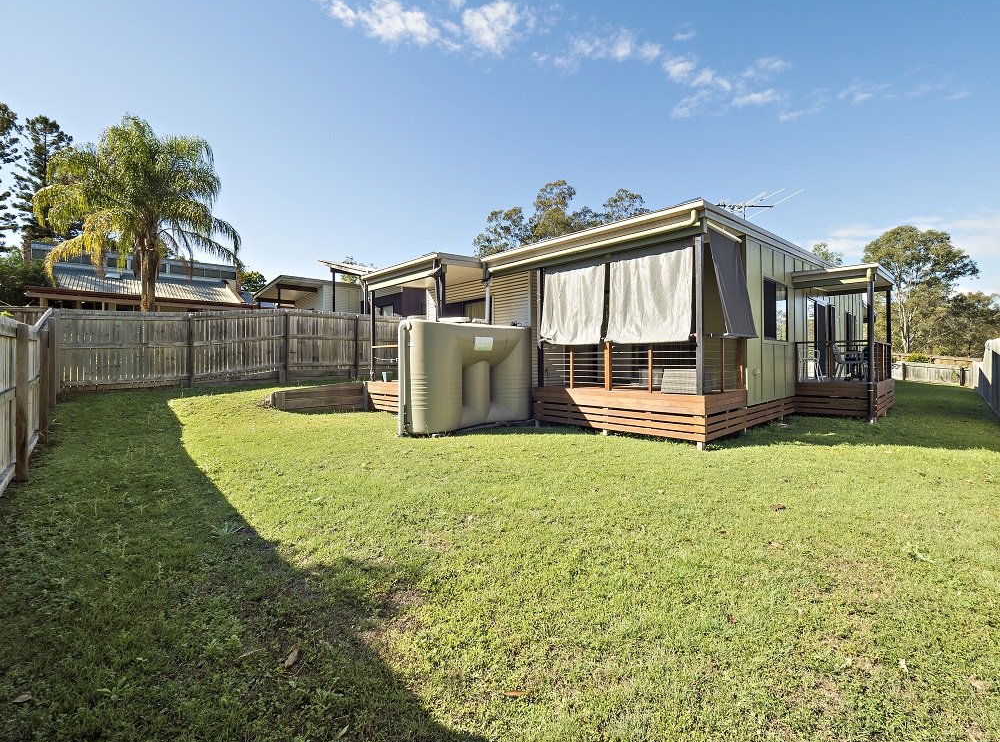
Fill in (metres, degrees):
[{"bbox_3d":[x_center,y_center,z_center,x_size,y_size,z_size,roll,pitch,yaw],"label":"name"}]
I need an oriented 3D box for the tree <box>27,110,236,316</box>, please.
[{"bbox_3d":[-13.900,-5.100,15.900,6.200,9.700,6.200,0,0,0],"label":"tree"}]

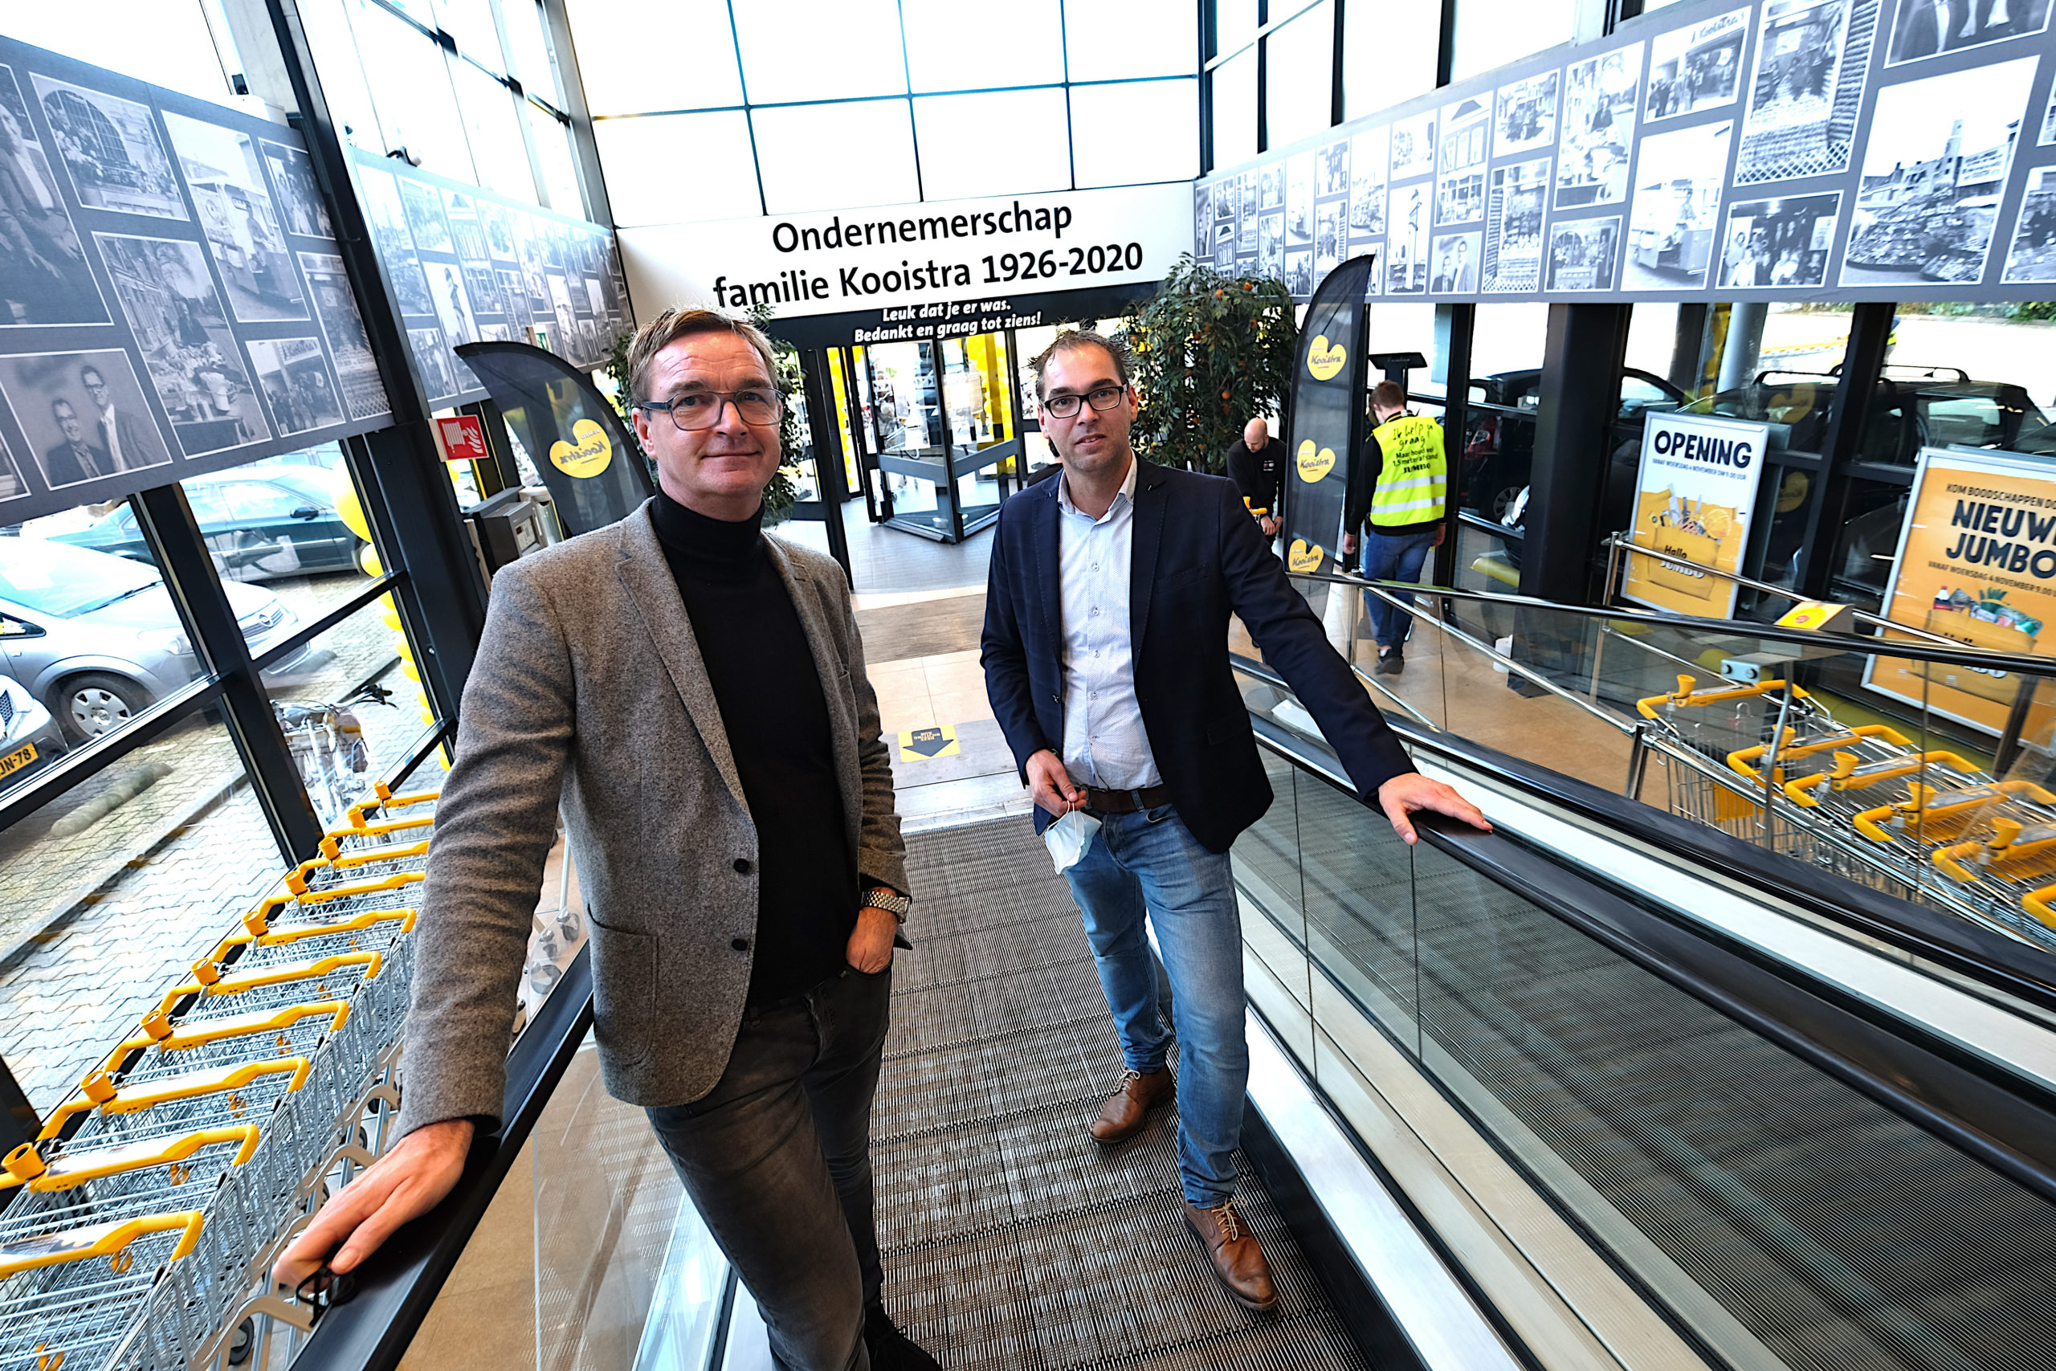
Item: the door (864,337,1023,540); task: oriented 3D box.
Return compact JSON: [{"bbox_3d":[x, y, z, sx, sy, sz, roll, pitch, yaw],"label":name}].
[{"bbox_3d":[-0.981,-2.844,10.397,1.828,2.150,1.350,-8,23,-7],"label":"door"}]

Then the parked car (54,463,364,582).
[{"bbox_3d":[-8.869,-2.017,11.113,4.400,1.420,1.740,-8,23,-7],"label":"parked car"}]

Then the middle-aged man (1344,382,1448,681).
[{"bbox_3d":[2.260,-0.945,5.589,0.580,1.760,0.420,-11,23,-13],"label":"middle-aged man"}]

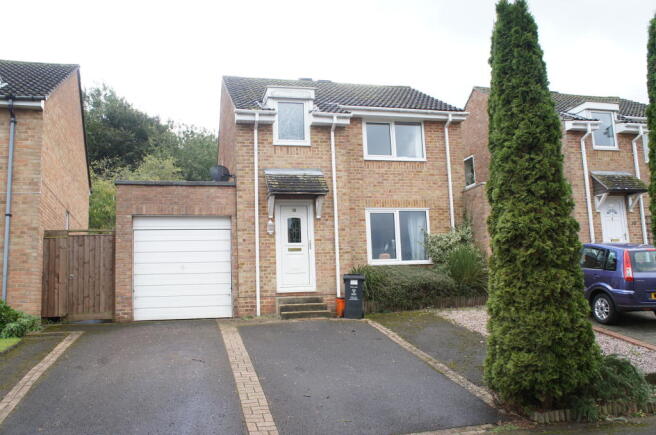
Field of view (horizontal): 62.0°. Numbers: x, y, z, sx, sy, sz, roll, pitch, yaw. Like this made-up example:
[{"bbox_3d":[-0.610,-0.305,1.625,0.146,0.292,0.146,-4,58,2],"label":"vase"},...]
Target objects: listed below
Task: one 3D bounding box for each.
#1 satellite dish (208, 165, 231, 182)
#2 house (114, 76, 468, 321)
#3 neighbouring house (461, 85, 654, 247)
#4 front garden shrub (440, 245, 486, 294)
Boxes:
[{"bbox_3d":[-2.537,-1.013,12.858,0.500,0.460,0.360,1,-8,-18],"label":"satellite dish"},{"bbox_3d":[-1.249,-0.906,16.842,8.889,7.437,9.476,0,-8,-13],"label":"house"},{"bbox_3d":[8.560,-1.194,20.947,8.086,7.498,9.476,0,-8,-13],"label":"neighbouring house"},{"bbox_3d":[3.415,1.380,13.856,1.092,1.329,1.082,0,-8,-13],"label":"front garden shrub"}]

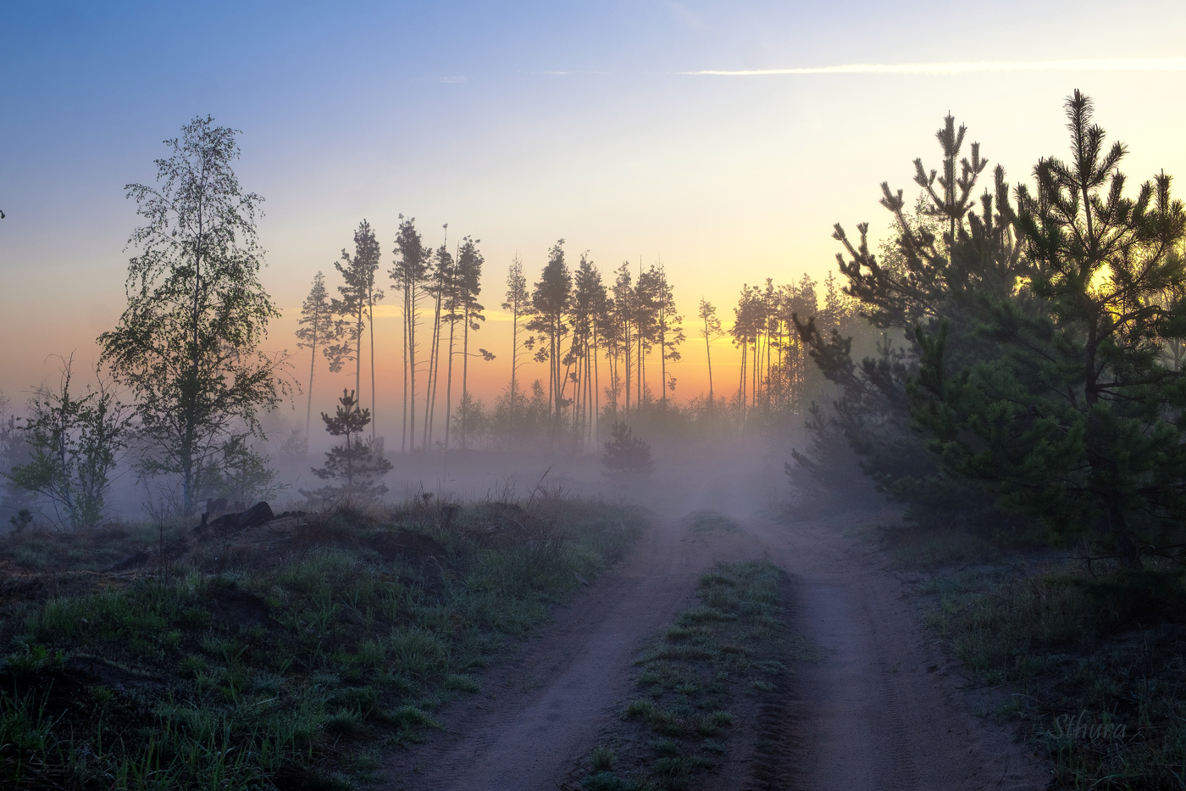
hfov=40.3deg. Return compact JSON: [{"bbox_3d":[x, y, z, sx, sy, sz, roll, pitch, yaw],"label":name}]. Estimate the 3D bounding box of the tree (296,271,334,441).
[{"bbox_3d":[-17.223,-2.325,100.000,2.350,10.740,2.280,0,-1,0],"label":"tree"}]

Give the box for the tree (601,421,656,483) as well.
[{"bbox_3d":[0.906,1.506,41.000,1.370,1.740,1.320,0,-1,0],"label":"tree"}]

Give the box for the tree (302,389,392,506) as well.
[{"bbox_3d":[-4.268,0.940,28.000,1.580,2.110,1.530,0,-1,0],"label":"tree"}]

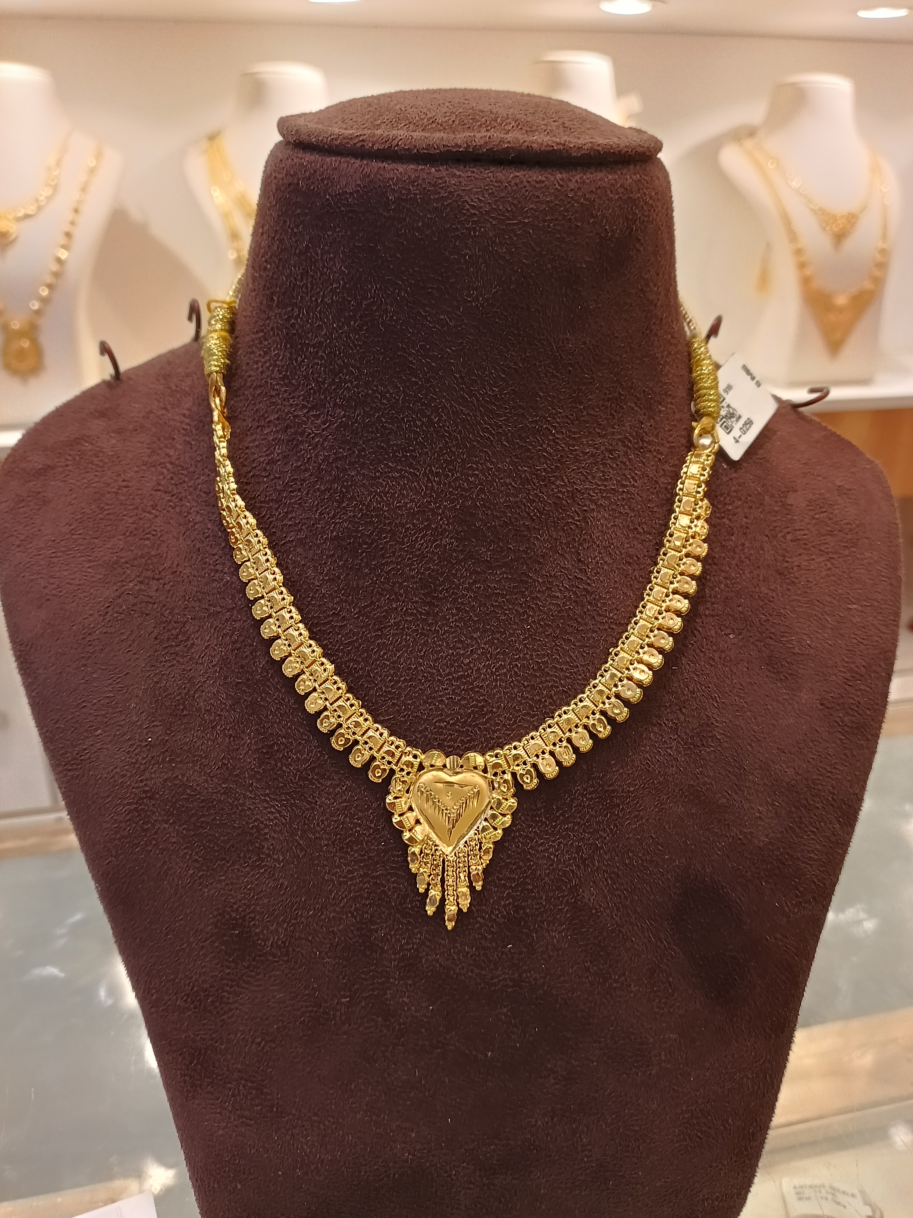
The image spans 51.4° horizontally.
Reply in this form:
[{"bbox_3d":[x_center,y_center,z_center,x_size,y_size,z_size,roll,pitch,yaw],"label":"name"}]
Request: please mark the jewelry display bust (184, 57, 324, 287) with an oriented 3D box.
[{"bbox_3d":[-0.176,-0.405,1.054,0.226,0.348,0.135,-6,24,-12],"label":"jewelry display bust"}]

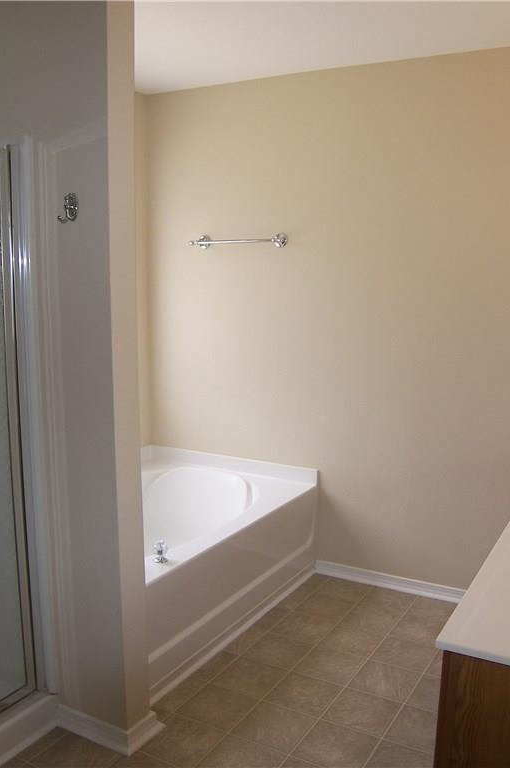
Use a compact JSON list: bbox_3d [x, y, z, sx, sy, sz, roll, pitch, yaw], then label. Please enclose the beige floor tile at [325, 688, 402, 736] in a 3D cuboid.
[{"bbox_3d":[0.379,1.155,2.500,0.228,0.010,0.228,4,9,29],"label":"beige floor tile"}]

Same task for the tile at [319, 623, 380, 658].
[{"bbox_3d":[0.403,1.087,3.006,0.228,0.010,0.228,4,9,29],"label":"tile"}]

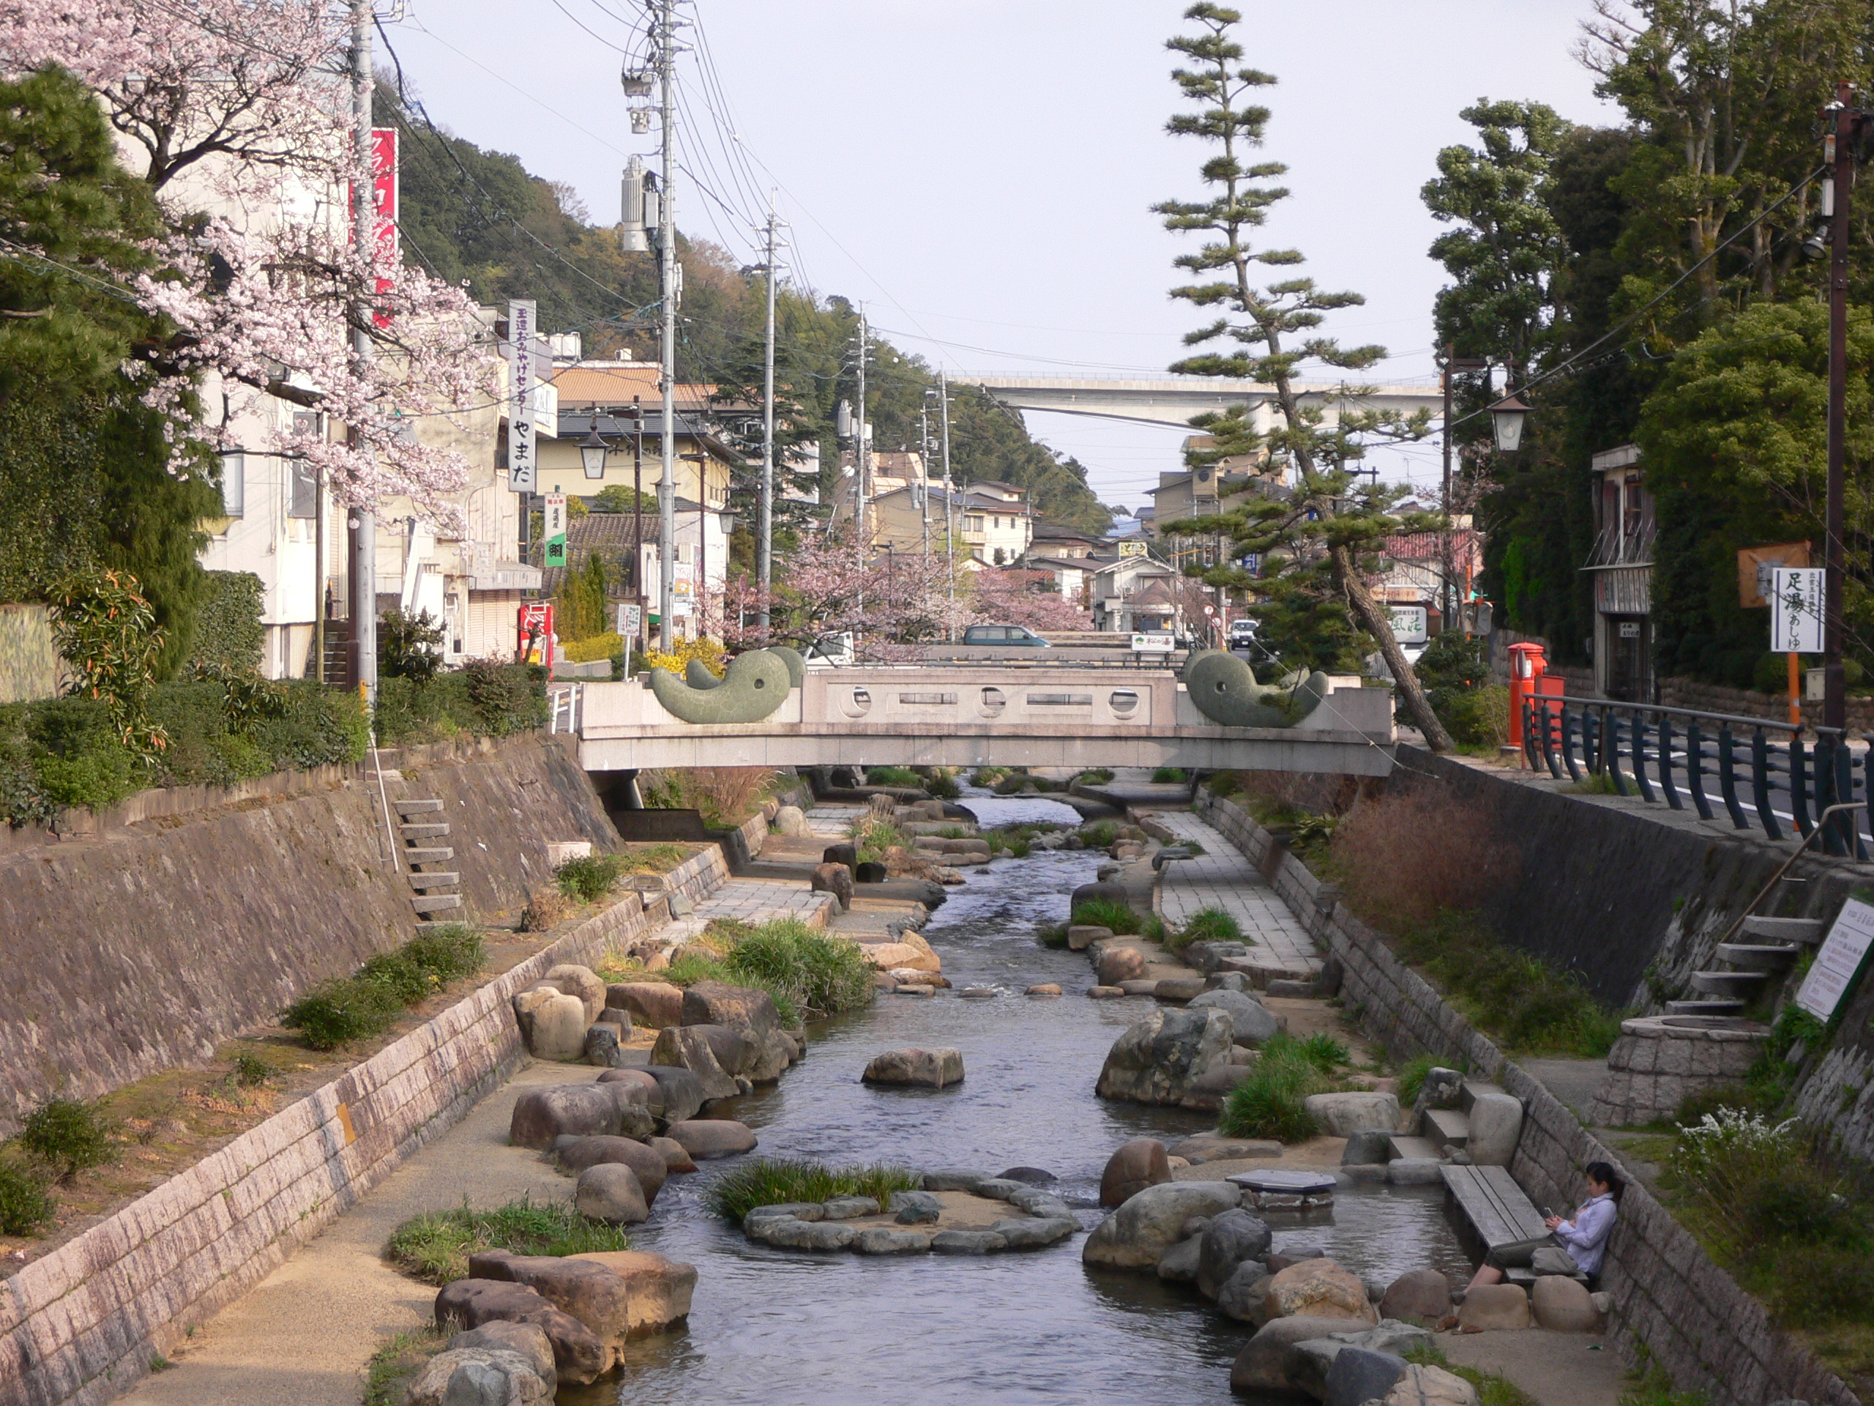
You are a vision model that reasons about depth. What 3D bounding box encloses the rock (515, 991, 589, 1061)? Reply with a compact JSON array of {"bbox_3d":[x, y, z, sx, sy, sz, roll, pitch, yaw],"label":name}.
[{"bbox_3d":[-3.978,3.300,46.800,0.740,0.710,0.640,0,1,1],"label":"rock"}]

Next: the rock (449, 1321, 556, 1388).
[{"bbox_3d":[-2.530,3.835,26.500,0.650,0.450,0.550,0,1,0],"label":"rock"}]

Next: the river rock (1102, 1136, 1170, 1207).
[{"bbox_3d":[1.642,3.869,37.500,0.600,0.570,0.580,0,1,1],"label":"river rock"}]

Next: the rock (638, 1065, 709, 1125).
[{"bbox_3d":[-2.524,3.734,43.200,0.720,0.560,0.680,0,1,1],"label":"rock"}]

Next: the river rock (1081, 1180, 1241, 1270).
[{"bbox_3d":[1.696,3.925,34.100,1.200,0.630,0.950,0,1,1],"label":"river rock"}]

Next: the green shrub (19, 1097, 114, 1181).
[{"bbox_3d":[-5.551,2.782,29.000,0.610,0.530,0.580,0,1,1],"label":"green shrub"}]

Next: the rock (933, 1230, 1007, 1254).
[{"bbox_3d":[0.249,4.076,34.400,0.560,0.170,0.320,0,1,0],"label":"rock"}]

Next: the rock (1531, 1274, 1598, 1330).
[{"bbox_3d":[3.817,3.643,27.700,0.420,0.320,0.370,0,1,0],"label":"rock"}]

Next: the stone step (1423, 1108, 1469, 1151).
[{"bbox_3d":[4.189,3.470,36.600,0.420,0.220,1.900,0,1,1],"label":"stone step"}]

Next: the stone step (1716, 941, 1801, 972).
[{"bbox_3d":[5.725,1.766,31.700,0.540,0.130,0.380,0,1,9],"label":"stone step"}]

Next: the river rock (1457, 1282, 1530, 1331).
[{"bbox_3d":[3.389,3.670,27.700,0.430,0.280,0.350,0,1,0],"label":"river rock"}]

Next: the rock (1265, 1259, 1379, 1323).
[{"bbox_3d":[2.375,3.628,28.000,0.690,0.420,0.550,0,1,0],"label":"rock"}]

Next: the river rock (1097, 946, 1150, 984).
[{"bbox_3d":[2.354,3.340,57.800,0.670,0.470,0.600,0,1,1],"label":"river rock"}]

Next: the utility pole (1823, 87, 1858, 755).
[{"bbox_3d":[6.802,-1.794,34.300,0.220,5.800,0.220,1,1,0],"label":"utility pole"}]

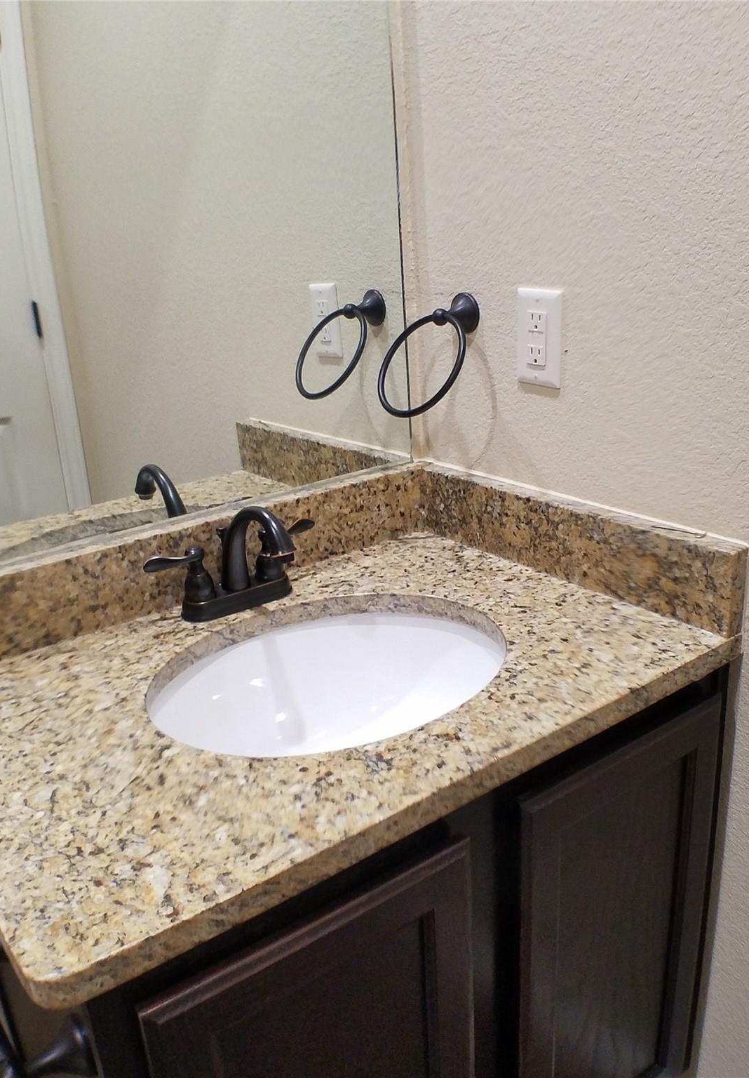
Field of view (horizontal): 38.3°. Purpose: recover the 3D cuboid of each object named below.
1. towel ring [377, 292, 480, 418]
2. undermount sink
[{"bbox_3d":[0.078,-0.240,1.417,0.128,0.151,0.152,-16,23,-34],"label":"towel ring"},{"bbox_3d":[-0.041,0.223,1.213,0.433,0.161,0.360,-16,23,-34],"label":"undermount sink"}]

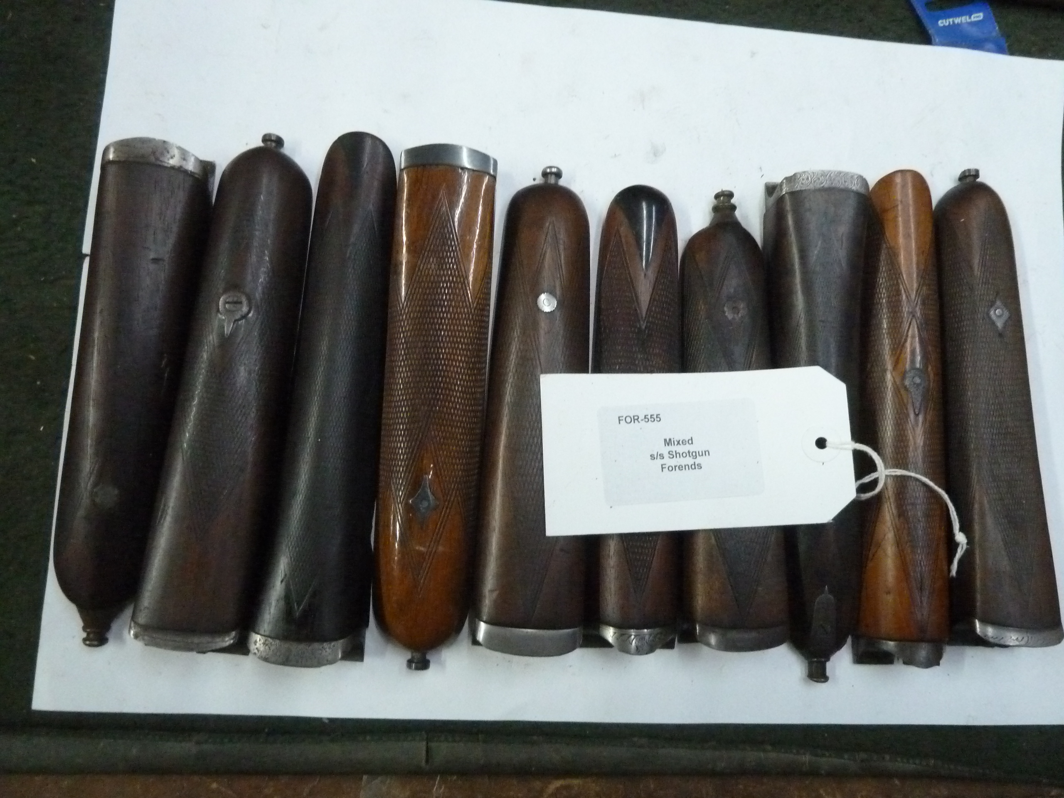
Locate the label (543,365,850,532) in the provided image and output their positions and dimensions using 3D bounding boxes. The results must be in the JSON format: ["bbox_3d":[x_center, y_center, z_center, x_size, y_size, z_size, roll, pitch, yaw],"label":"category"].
[{"bbox_3d":[0.064,0.018,0.292,0.120,0.003,0.060,-2,83,-6],"label":"label"}]

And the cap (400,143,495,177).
[{"bbox_3d":[-0.033,-0.092,0.305,0.039,0.022,0.010,3,83,-6],"label":"cap"}]

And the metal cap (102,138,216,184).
[{"bbox_3d":[-0.145,-0.089,0.295,0.039,0.025,0.012,4,83,-6],"label":"metal cap"}]

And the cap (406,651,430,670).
[{"bbox_3d":[-0.042,0.097,0.285,0.009,0.009,0.007,3,83,-6],"label":"cap"}]

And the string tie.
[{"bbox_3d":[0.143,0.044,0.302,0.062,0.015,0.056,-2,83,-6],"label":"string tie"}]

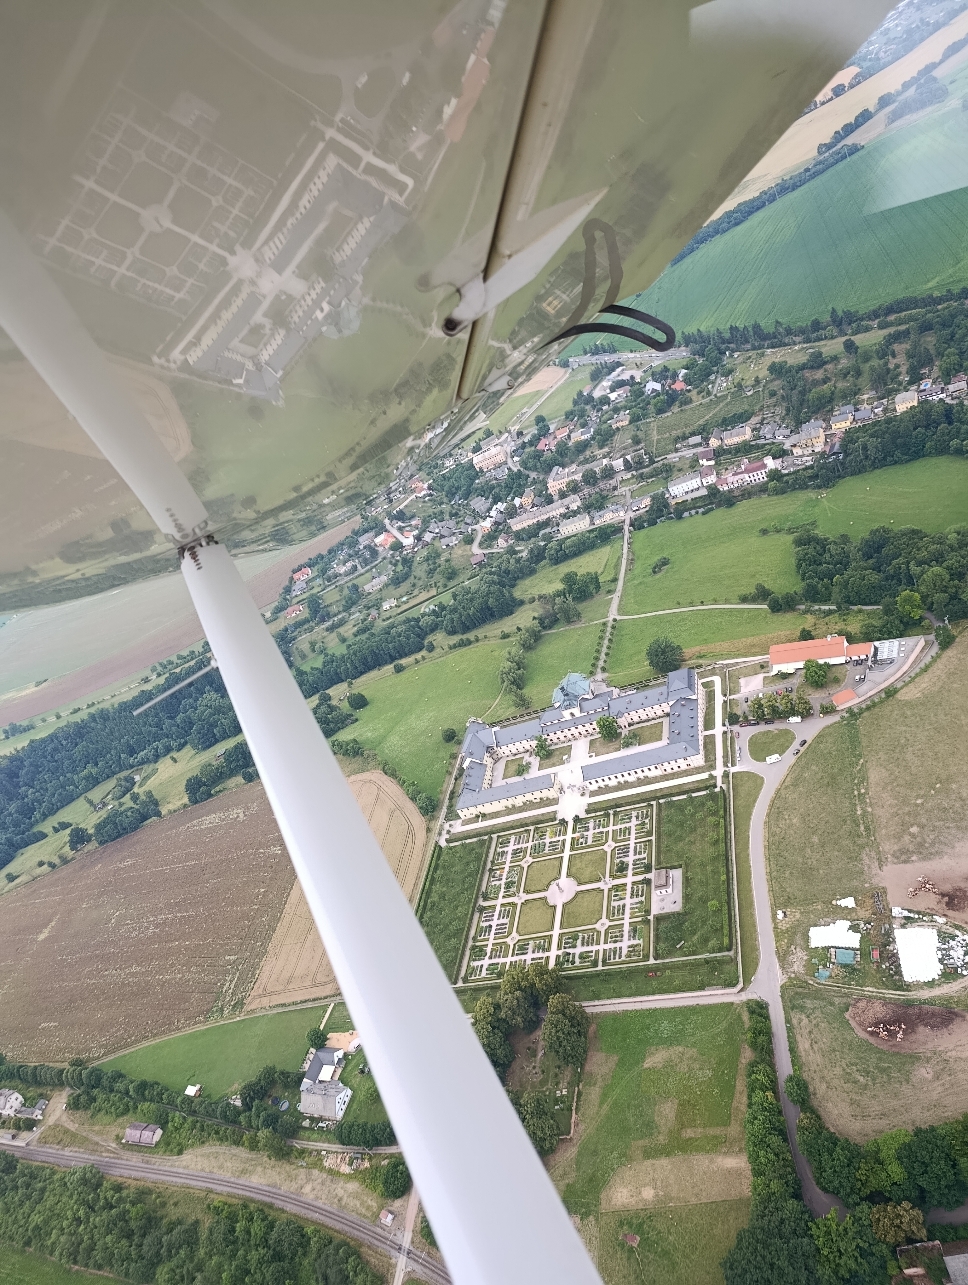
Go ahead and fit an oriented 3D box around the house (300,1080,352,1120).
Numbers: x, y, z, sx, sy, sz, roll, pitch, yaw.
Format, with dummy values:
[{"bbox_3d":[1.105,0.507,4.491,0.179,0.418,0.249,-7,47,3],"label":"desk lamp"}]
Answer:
[{"bbox_3d":[-69.431,199.724,374.350,20.520,8.280,13.230,-15,32,32],"label":"house"}]

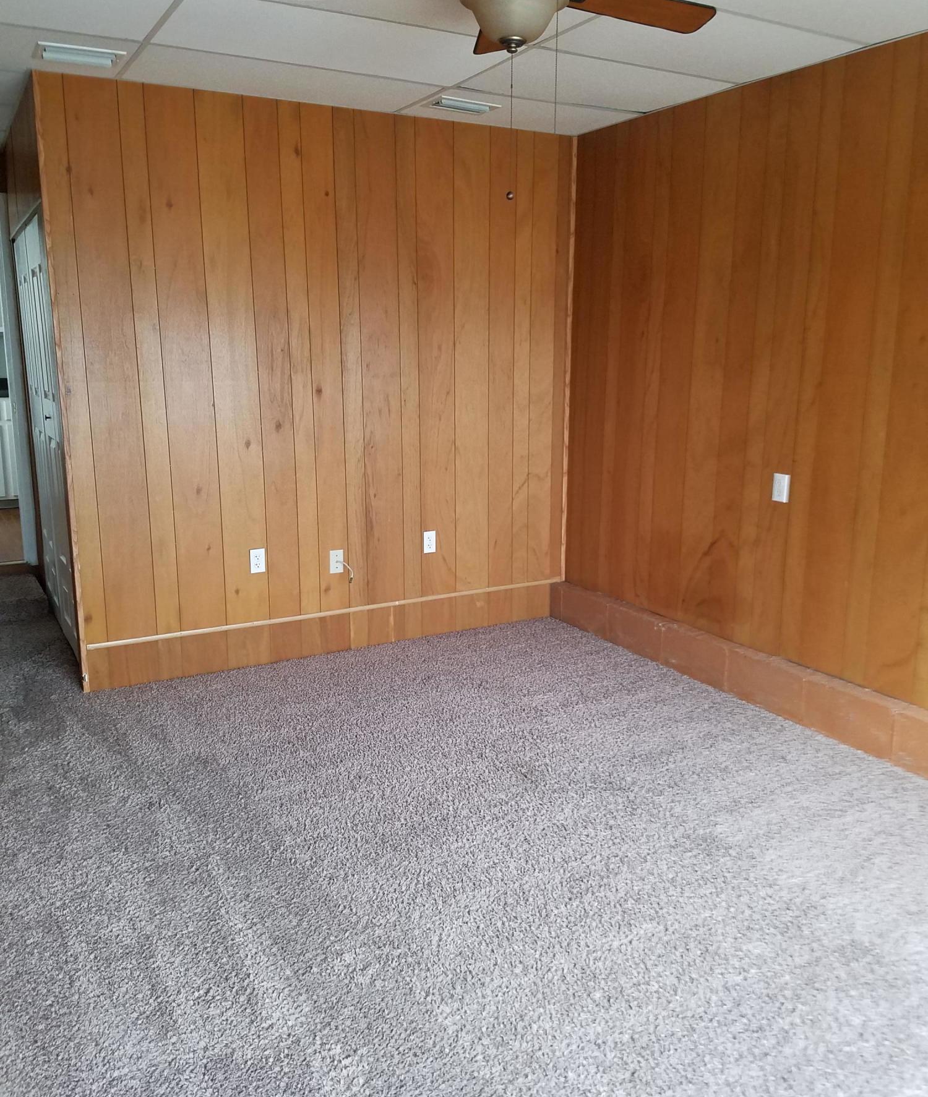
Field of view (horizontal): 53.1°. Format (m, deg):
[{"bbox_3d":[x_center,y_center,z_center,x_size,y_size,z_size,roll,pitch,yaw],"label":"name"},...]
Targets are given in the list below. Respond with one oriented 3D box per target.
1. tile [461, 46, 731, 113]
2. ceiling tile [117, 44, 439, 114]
[{"bbox_3d":[0.530,-1.898,3.783,1.040,0.018,0.600,-7,15,-29],"label":"tile"},{"bbox_3d":[-0.712,-1.891,3.752,1.200,0.018,0.585,-7,15,-29],"label":"ceiling tile"}]

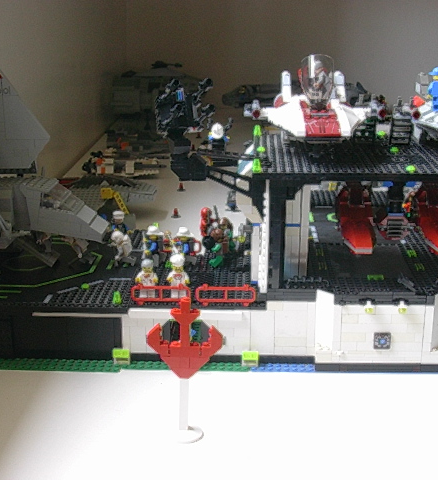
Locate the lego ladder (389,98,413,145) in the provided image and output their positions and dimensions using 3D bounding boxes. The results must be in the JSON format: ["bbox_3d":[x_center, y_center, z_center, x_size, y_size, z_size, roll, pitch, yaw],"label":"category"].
[{"bbox_3d":[0.195,-0.127,0.890,0.021,0.047,0.018,1,17,2],"label":"lego ladder"}]

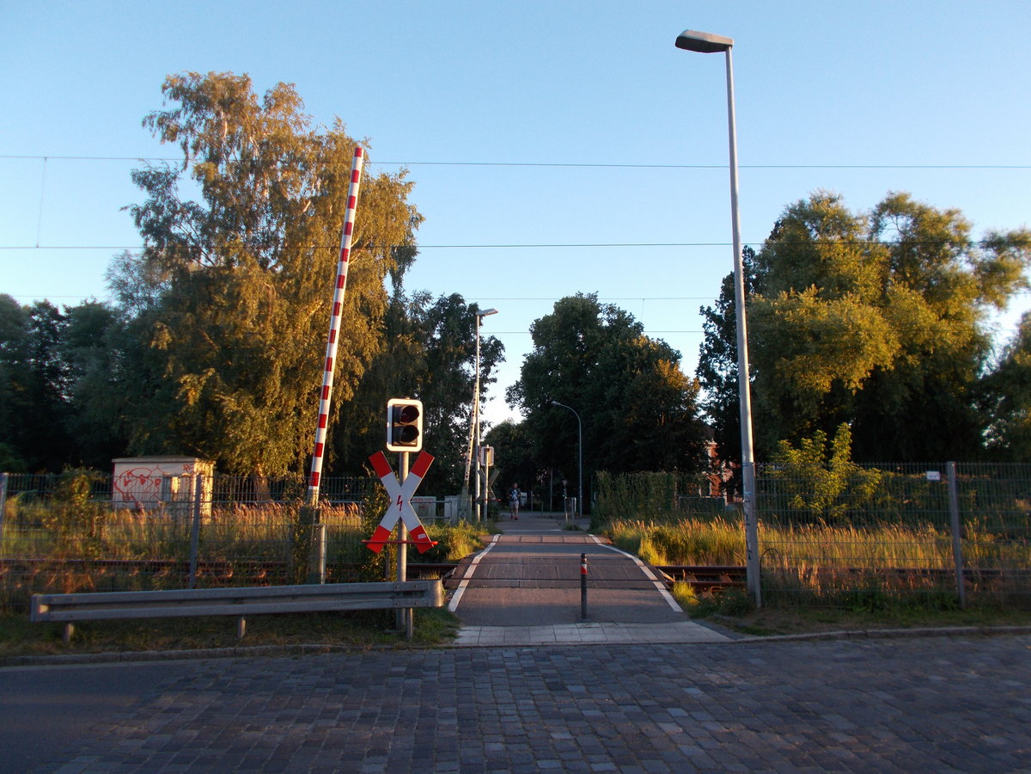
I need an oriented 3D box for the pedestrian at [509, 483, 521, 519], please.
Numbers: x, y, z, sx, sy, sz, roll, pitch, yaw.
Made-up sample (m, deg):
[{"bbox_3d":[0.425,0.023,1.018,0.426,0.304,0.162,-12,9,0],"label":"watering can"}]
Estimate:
[{"bbox_3d":[-0.021,5.588,37.746,0.560,1.740,0.420,0,-8,-1],"label":"pedestrian"}]

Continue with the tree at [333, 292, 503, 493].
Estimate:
[{"bbox_3d":[-5.442,0.902,43.296,9.398,12.864,8.458,0,-8,0],"label":"tree"}]

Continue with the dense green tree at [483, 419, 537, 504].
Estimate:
[{"bbox_3d":[-0.449,6.169,61.742,4.286,7.368,3.858,0,-8,0],"label":"dense green tree"}]

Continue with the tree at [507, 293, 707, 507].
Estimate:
[{"bbox_3d":[6.294,0.975,53.384,13.711,15.329,12.340,0,-8,0],"label":"tree"}]

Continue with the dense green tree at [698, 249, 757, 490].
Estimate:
[{"bbox_3d":[13.234,-0.479,46.519,4.873,16.497,4.873,0,-8,0],"label":"dense green tree"}]

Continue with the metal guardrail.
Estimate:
[{"bbox_3d":[-3.265,2.711,9.263,4.792,0.651,0.240,1,-8,-5],"label":"metal guardrail"}]

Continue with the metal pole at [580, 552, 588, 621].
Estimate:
[{"bbox_3d":[0.855,2.511,9.745,0.085,0.832,0.085,0,-8,0],"label":"metal pole"}]

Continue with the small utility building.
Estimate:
[{"bbox_3d":[-14.129,4.271,31.353,3.350,2.868,1.800,-1,-8,5],"label":"small utility building"}]

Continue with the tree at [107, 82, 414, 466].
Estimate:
[{"bbox_3d":[-11.022,-4.447,35.464,13.465,21.278,12.118,0,-8,0],"label":"tree"}]

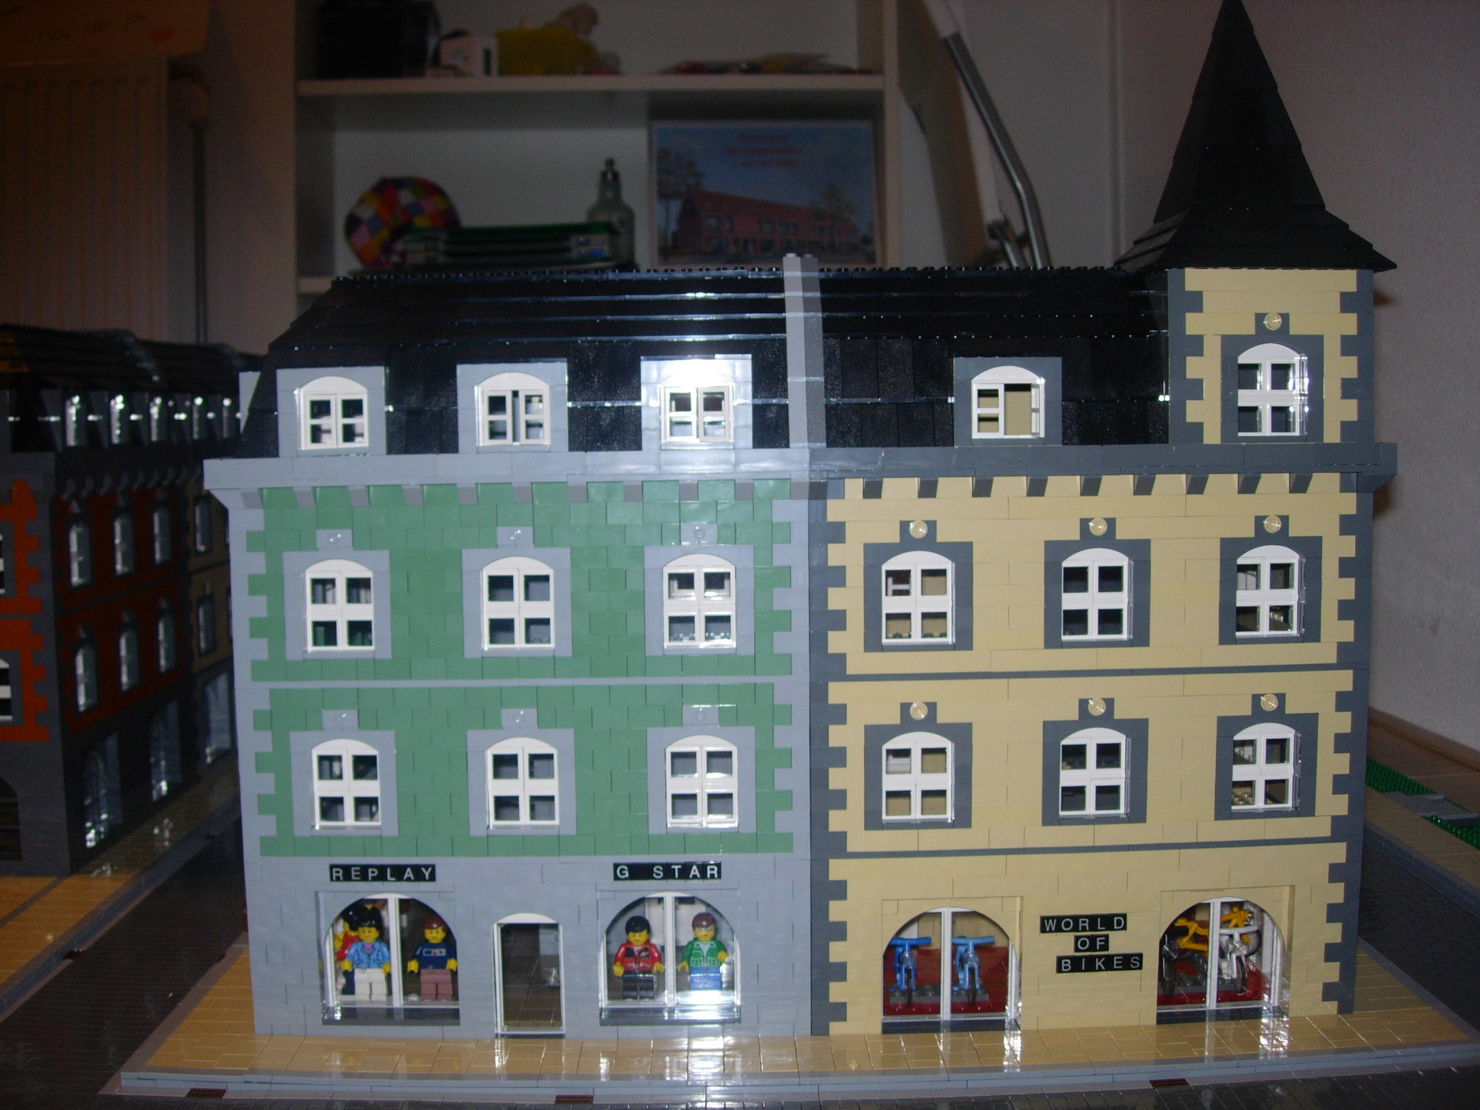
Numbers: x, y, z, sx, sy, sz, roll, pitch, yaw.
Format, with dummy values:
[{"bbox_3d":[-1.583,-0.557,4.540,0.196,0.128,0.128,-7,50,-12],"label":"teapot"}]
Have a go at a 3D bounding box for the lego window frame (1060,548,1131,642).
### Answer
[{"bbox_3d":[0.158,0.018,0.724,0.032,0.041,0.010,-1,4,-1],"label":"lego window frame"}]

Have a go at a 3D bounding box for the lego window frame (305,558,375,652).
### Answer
[{"bbox_3d":[-0.176,0.022,0.723,0.032,0.041,0.008,-1,4,-1],"label":"lego window frame"}]

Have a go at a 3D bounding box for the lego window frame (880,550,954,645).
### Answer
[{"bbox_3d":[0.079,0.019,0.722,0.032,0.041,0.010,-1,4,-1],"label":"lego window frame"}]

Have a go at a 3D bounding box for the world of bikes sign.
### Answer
[{"bbox_3d":[0.156,0.173,0.723,0.048,0.028,0.003,-1,4,-1],"label":"world of bikes sign"}]

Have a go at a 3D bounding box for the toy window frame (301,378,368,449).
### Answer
[{"bbox_3d":[-0.177,-0.063,0.716,0.032,0.033,0.008,-1,4,-1],"label":"toy window frame"}]

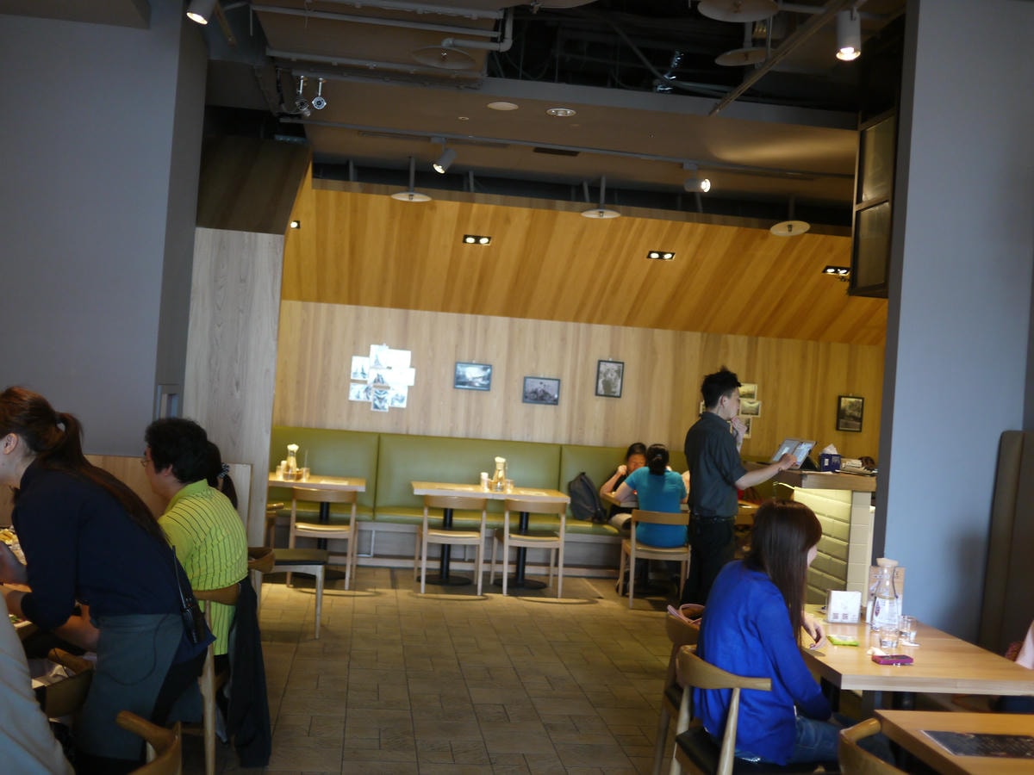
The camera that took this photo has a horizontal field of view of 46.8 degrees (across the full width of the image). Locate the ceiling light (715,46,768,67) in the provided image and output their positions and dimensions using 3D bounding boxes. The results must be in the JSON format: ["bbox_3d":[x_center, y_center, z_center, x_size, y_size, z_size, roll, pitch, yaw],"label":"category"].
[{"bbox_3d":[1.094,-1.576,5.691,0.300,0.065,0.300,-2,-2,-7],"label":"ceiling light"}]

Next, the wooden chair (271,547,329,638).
[{"bbox_3d":[-1.420,1.089,7.250,0.520,0.740,0.550,4,-1,-7],"label":"wooden chair"}]

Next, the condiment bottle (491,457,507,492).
[{"bbox_3d":[-0.142,0.708,9.744,0.105,0.265,0.105,4,-1,-7],"label":"condiment bottle"}]

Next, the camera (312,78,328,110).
[{"bbox_3d":[-1.122,-1.660,6.781,0.090,0.170,0.150,4,-1,-10],"label":"camera"}]

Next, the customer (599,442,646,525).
[{"bbox_3d":[0.997,1.072,10.290,0.580,1.200,0.720,4,-1,-9],"label":"customer"}]

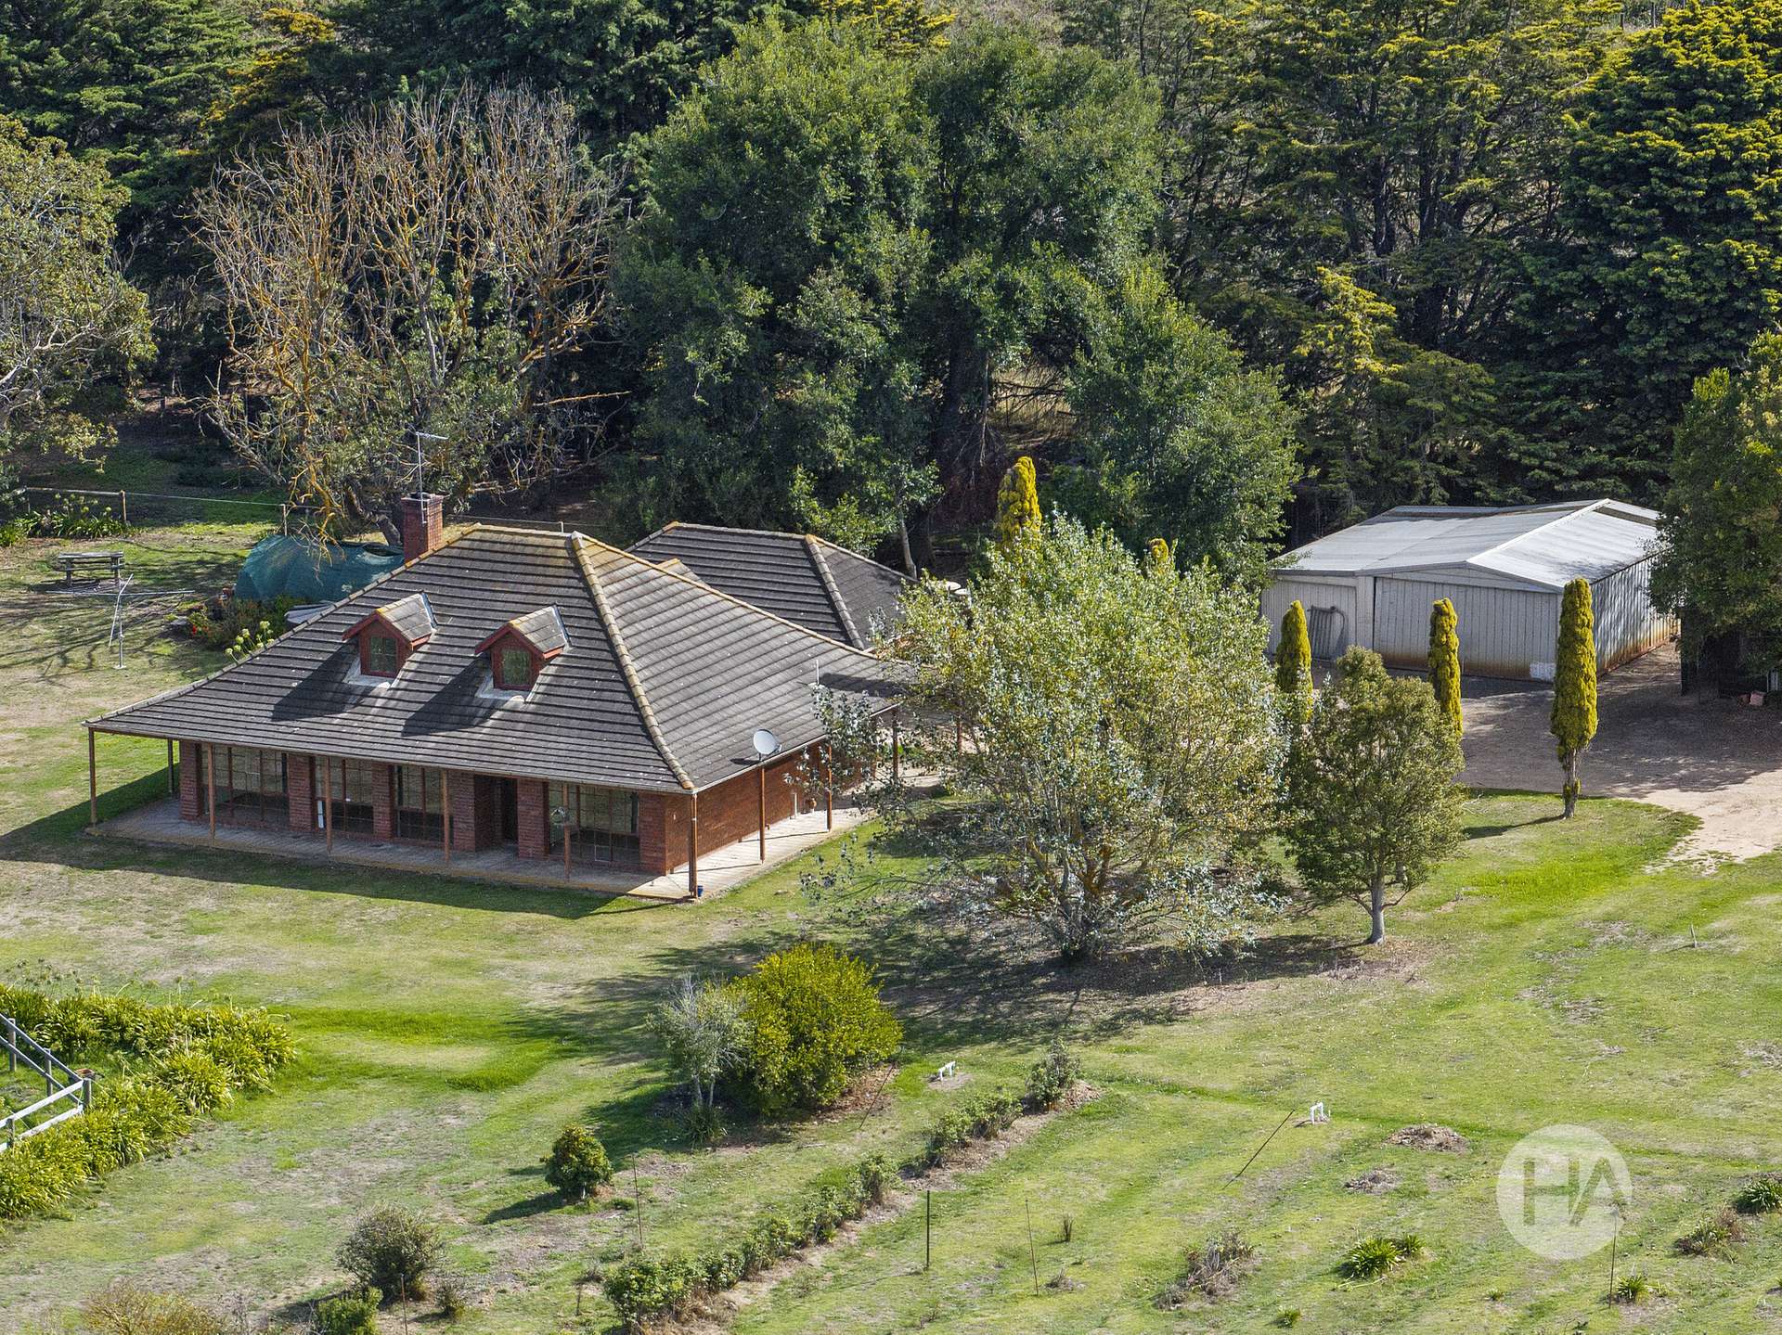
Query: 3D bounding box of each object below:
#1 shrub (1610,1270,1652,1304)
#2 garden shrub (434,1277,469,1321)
[{"bbox_3d":[14.752,12.324,165.162,0.820,0.520,0.750,-1,13,0],"label":"shrub"},{"bbox_3d":[-8.755,12.520,164.996,0.660,0.750,0.620,-1,13,0],"label":"garden shrub"}]

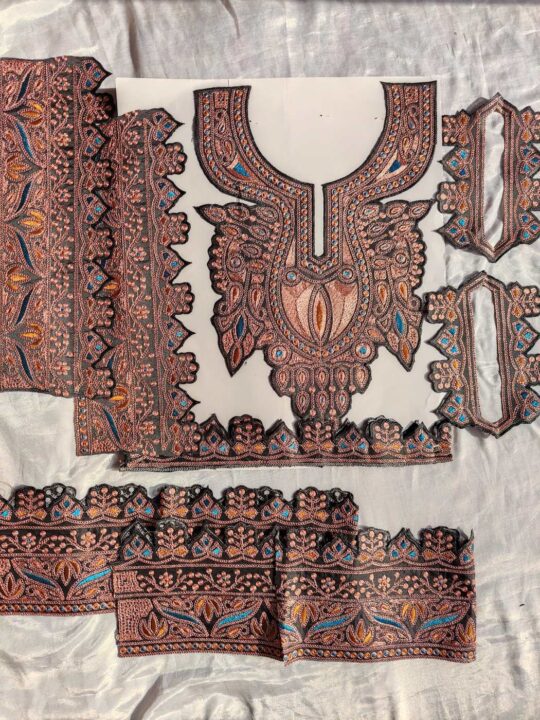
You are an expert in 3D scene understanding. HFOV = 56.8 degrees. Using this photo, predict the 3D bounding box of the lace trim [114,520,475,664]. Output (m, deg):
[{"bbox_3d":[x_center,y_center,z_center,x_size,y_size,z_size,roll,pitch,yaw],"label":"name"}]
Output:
[{"bbox_3d":[0.031,0.288,0.620,0.443,0.018,0.172,1,87,0],"label":"lace trim"}]

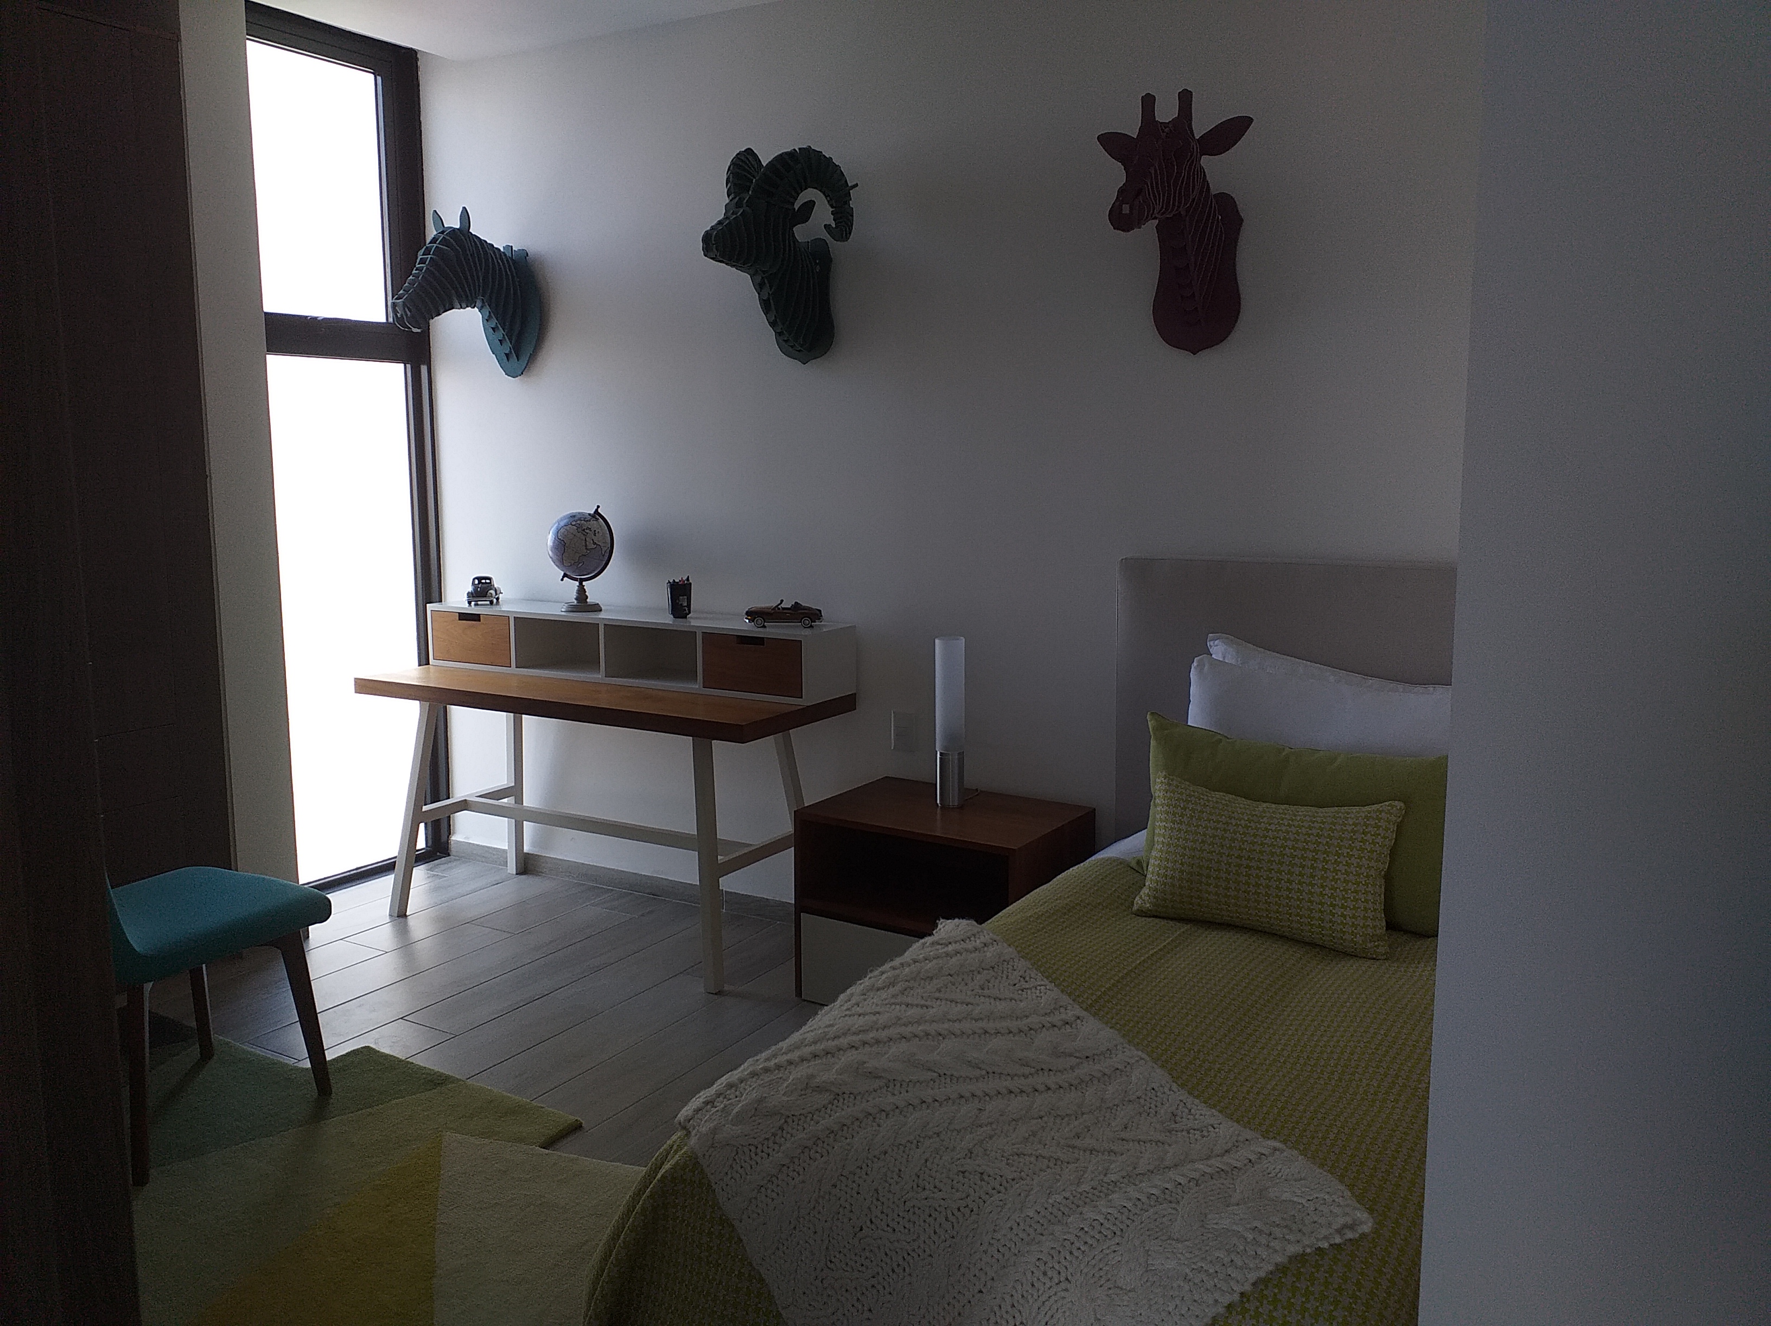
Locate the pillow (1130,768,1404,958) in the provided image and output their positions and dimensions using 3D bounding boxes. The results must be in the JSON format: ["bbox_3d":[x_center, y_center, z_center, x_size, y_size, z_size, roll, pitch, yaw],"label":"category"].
[{"bbox_3d":[0.764,0.393,2.682,0.510,0.320,0.130,5,-29,30],"label":"pillow"}]

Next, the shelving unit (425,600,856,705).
[{"bbox_3d":[-0.801,-0.048,4.150,1.515,0.200,0.255,5,9,30],"label":"shelving unit"}]

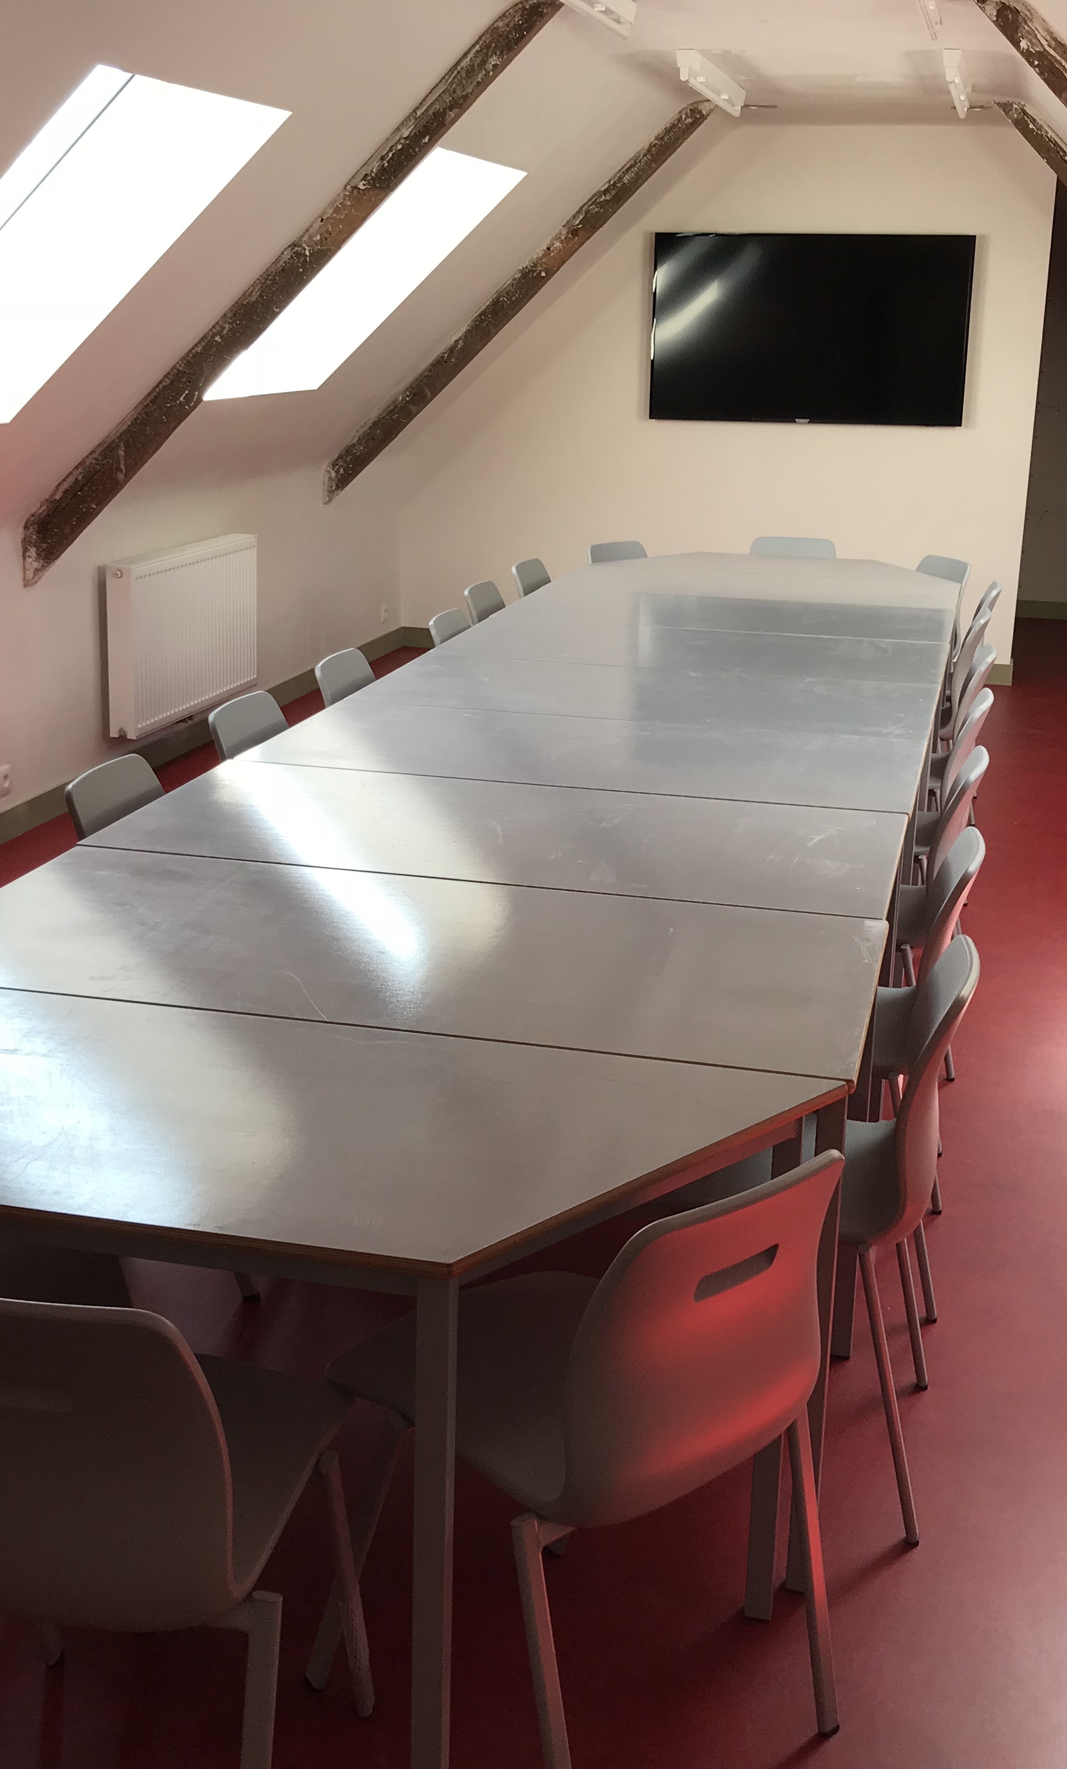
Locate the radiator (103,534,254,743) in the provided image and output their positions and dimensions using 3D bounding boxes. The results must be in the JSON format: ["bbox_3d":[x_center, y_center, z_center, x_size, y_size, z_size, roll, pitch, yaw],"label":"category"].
[{"bbox_3d":[-1.285,-0.943,7.082,0.105,0.590,1.100,5,17,13],"label":"radiator"}]

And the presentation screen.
[{"bbox_3d":[1.281,-2.580,8.881,1.460,0.840,0.060,5,17,13],"label":"presentation screen"}]

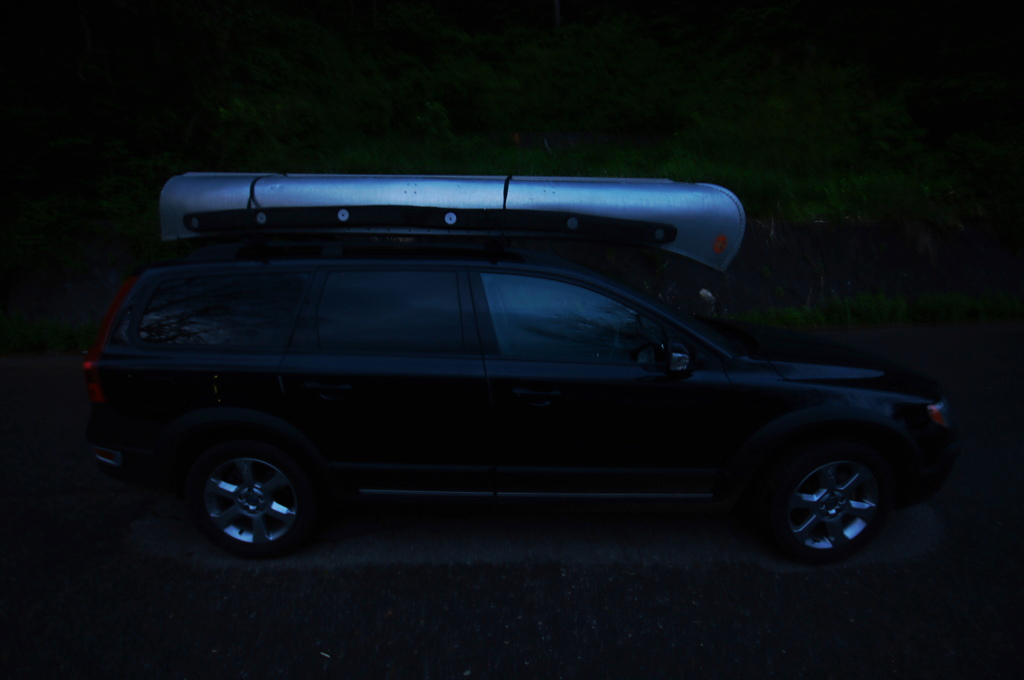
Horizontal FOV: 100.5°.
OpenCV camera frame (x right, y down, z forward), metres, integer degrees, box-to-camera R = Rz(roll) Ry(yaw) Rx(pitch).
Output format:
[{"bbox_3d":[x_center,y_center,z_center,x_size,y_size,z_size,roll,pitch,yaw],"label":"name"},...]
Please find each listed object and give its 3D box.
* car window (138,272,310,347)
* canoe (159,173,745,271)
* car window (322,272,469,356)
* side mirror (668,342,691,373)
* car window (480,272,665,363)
[{"bbox_3d":[-1.430,-0.153,2.121,0.856,0.384,0.050,0,-12,4],"label":"car window"},{"bbox_3d":[-0.389,-0.745,2.695,3.680,0.550,1.020,1,10,1],"label":"canoe"},{"bbox_3d":[-0.581,-0.135,2.056,0.715,0.419,0.050,0,-12,1],"label":"car window"},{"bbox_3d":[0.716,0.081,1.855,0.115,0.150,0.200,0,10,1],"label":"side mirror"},{"bbox_3d":[0.287,-0.108,2.055,0.880,0.457,0.050,0,-12,-1],"label":"car window"}]

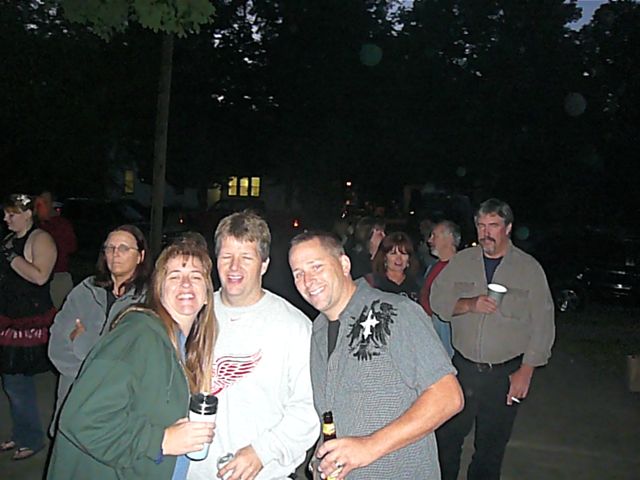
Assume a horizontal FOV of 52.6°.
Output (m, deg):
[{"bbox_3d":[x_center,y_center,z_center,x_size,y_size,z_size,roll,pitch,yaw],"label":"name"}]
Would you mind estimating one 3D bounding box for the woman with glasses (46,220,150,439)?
[{"bbox_3d":[-0.902,0.710,2.720,0.560,1.553,0.400,3,0,12],"label":"woman with glasses"}]

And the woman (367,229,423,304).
[{"bbox_3d":[0.389,0.751,3.750,0.460,1.602,0.320,3,0,-5],"label":"woman"}]

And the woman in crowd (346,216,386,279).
[{"bbox_3d":[0.316,0.695,4.500,0.320,1.704,0.460,3,0,24],"label":"woman in crowd"}]

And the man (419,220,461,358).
[{"bbox_3d":[0.697,0.723,4.000,0.360,1.689,0.500,3,0,-12],"label":"man"}]

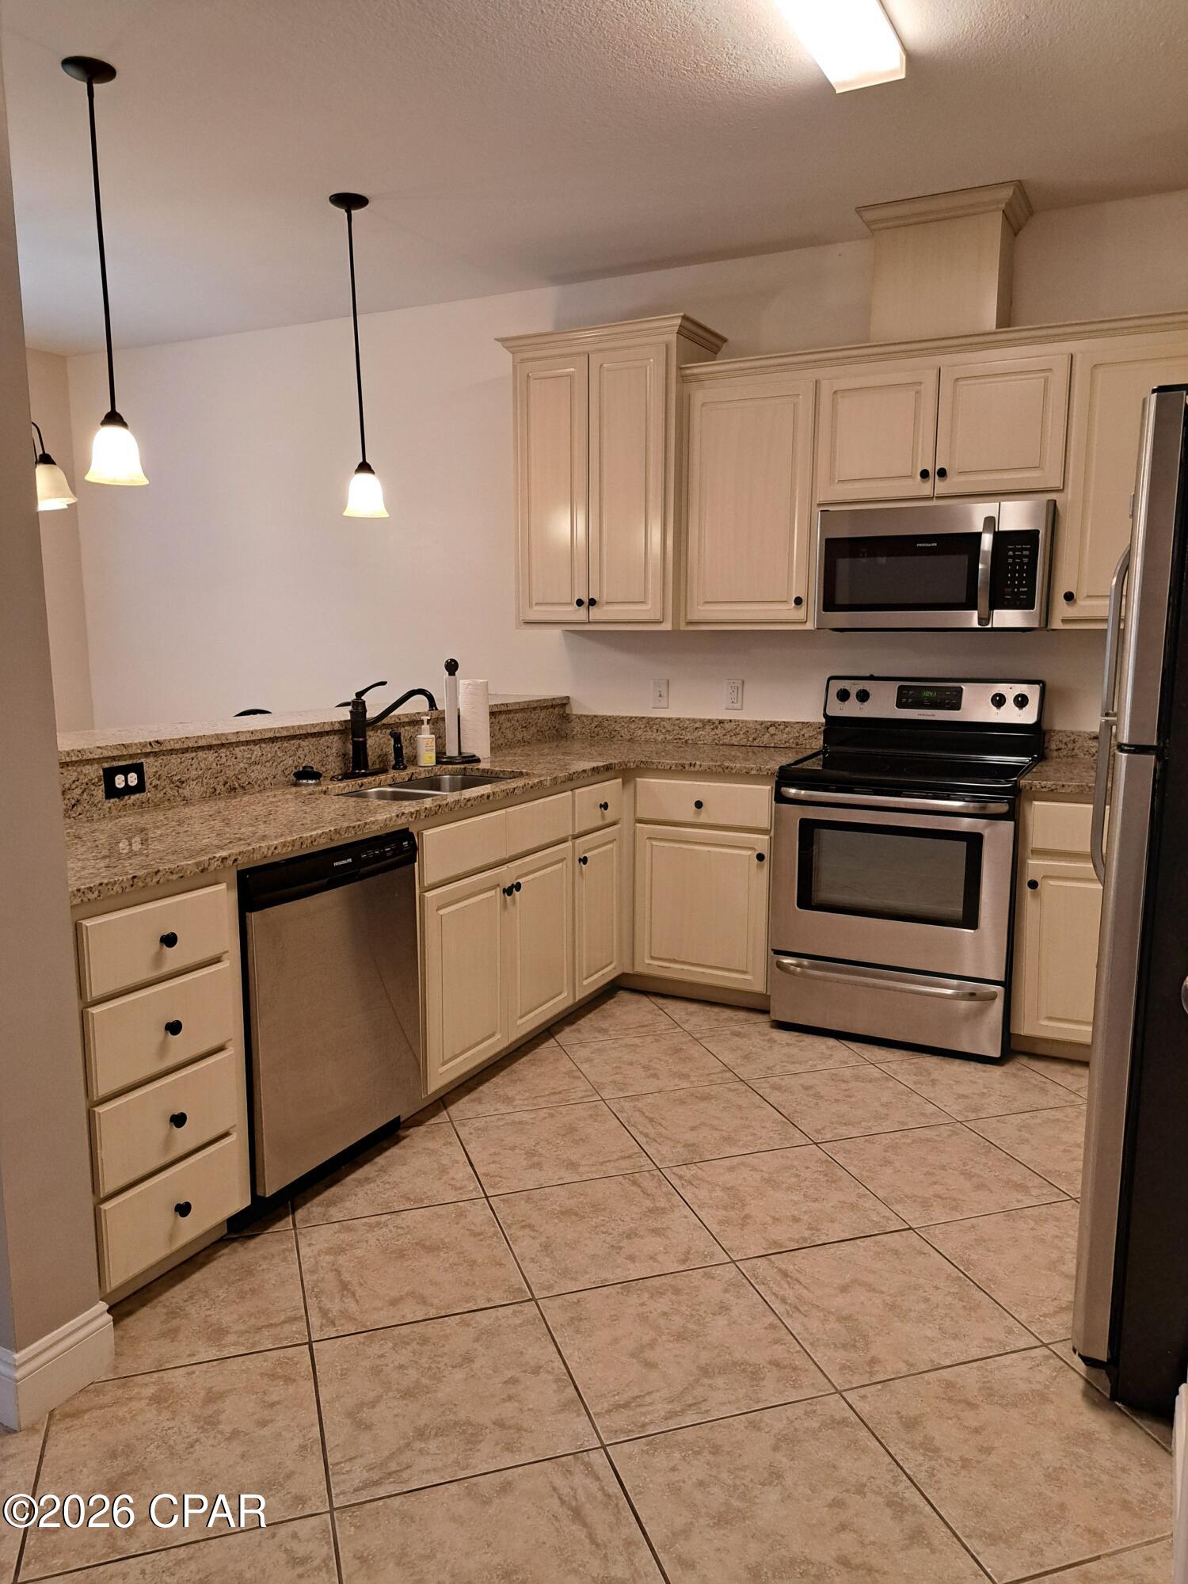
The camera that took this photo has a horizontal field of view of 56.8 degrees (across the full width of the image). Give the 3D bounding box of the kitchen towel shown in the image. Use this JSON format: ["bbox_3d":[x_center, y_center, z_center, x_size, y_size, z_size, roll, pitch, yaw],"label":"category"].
[{"bbox_3d":[-0.432,-0.270,3.999,0.112,0.282,0.112,0,8,0],"label":"kitchen towel"}]

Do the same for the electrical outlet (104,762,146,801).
[{"bbox_3d":[-1.166,-0.026,2.736,0.012,0.076,0.123,4,9,26],"label":"electrical outlet"}]

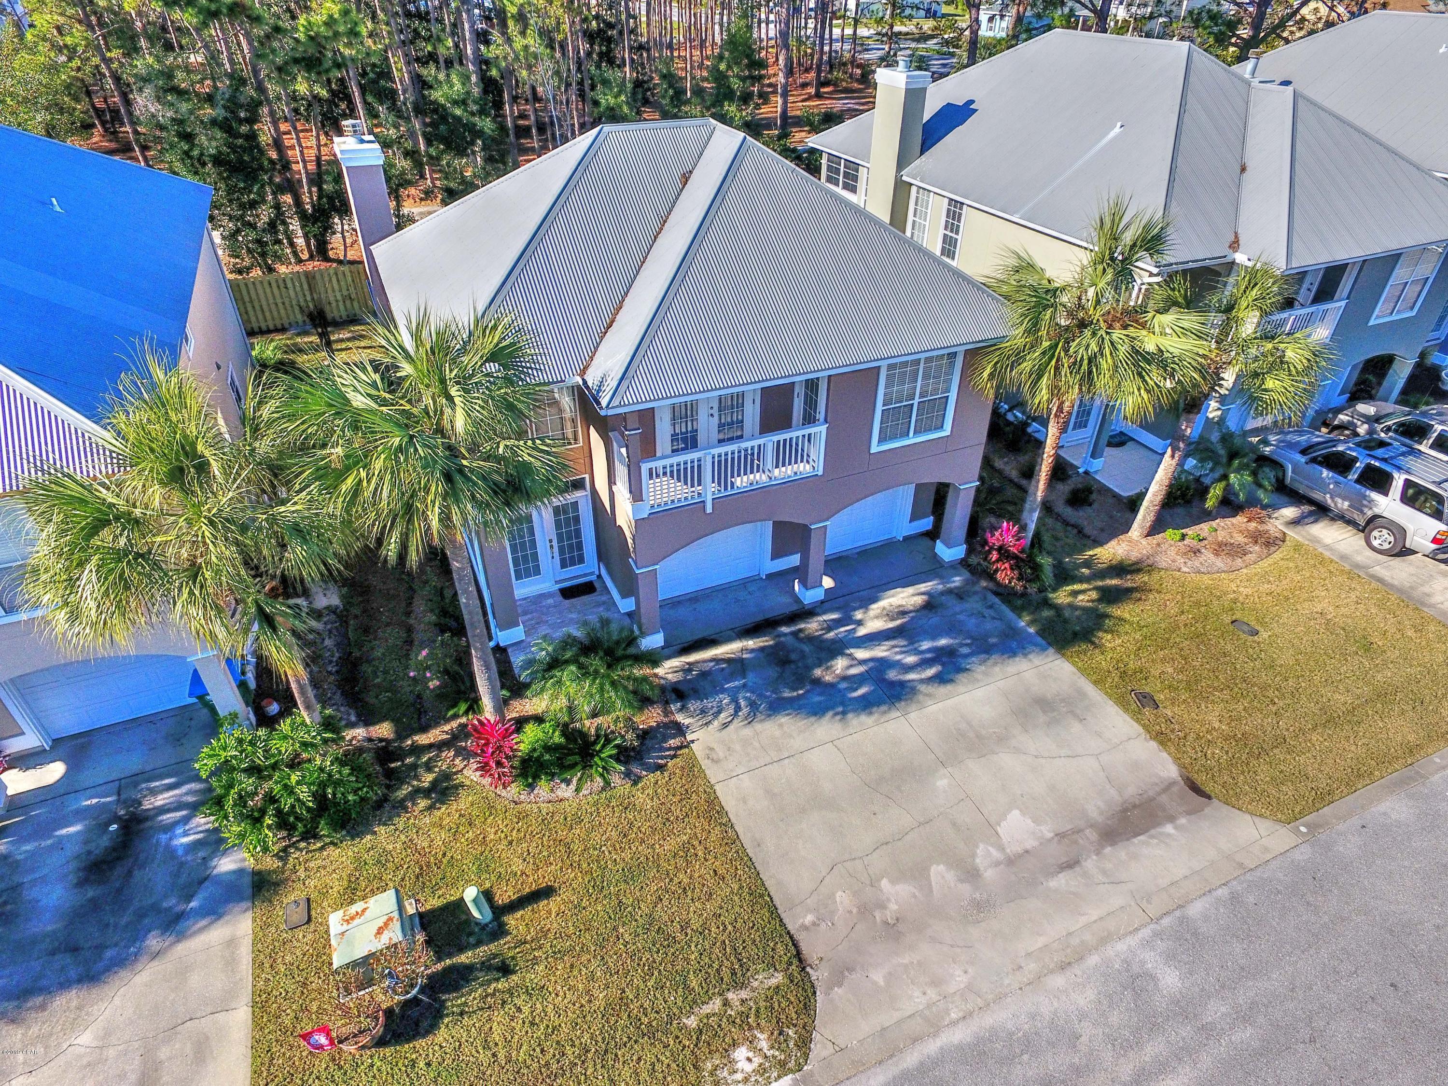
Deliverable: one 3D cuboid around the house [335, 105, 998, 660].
[{"bbox_3d":[-1.946,-5.202,19.515,11.200,8.360,13.150,-14,38,-19],"label":"house"}]

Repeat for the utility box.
[{"bbox_3d":[-4.727,5.353,11.249,0.880,0.760,0.860,-17,38,-22],"label":"utility box"}]

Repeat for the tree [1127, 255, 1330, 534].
[{"bbox_3d":[10.386,-2.909,18.254,3.600,6.150,3.500,-14,38,-19],"label":"tree"}]

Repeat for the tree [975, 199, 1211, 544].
[{"bbox_3d":[7.134,-3.136,17.450,4.200,7.400,4.100,-14,38,-19],"label":"tree"}]

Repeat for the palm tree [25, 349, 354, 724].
[{"bbox_3d":[-7.388,0.475,12.721,4.000,6.850,3.900,-14,38,-19],"label":"palm tree"}]

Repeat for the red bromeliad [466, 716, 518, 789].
[{"bbox_3d":[-3.760,3.401,13.562,0.830,1.200,0.950,-14,38,-19],"label":"red bromeliad"}]

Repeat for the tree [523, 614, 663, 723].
[{"bbox_3d":[-2.326,2.257,14.813,2.450,1.600,2.350,0,35,0],"label":"tree"}]

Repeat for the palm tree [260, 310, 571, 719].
[{"bbox_3d":[-4.150,0.216,12.700,4.000,7.350,4.000,-14,38,-19],"label":"palm tree"}]

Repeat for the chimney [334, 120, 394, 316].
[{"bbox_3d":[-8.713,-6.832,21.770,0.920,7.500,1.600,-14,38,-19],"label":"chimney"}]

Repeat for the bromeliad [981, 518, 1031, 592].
[{"bbox_3d":[6.039,0.280,17.836,1.050,1.400,1.050,0,35,0],"label":"bromeliad"}]

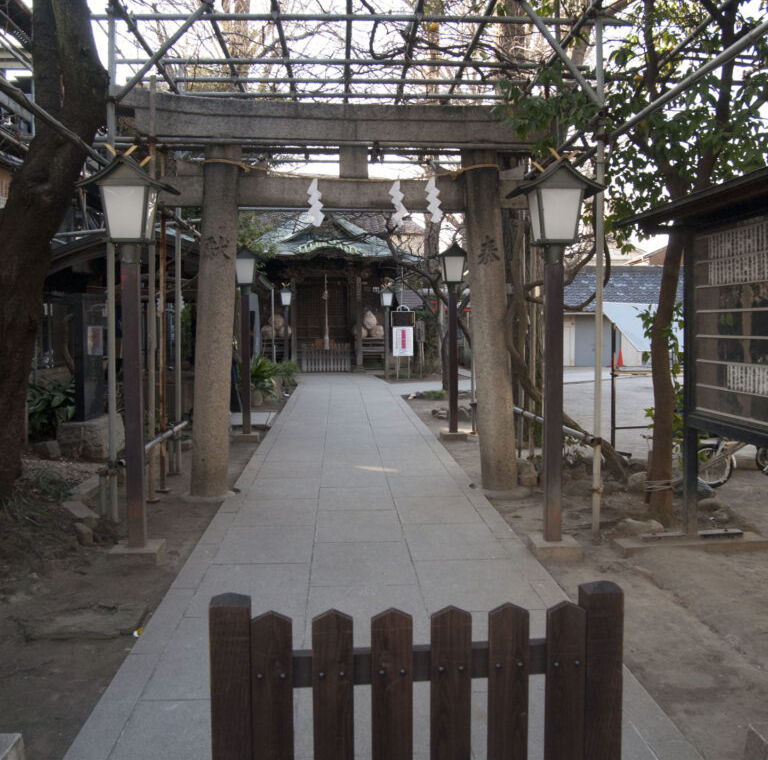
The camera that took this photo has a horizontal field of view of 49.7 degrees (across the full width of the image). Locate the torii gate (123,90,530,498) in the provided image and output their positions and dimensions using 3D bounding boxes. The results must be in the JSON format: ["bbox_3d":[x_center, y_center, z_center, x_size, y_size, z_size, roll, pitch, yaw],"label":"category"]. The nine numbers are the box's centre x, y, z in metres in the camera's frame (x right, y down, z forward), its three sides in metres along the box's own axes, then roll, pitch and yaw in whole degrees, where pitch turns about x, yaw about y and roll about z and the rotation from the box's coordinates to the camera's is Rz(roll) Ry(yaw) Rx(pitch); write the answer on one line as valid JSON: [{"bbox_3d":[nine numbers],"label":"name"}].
[{"bbox_3d":[-0.298,-0.701,6.929,3.690,3.270,0.370,-1,4,-5],"label":"torii gate"}]

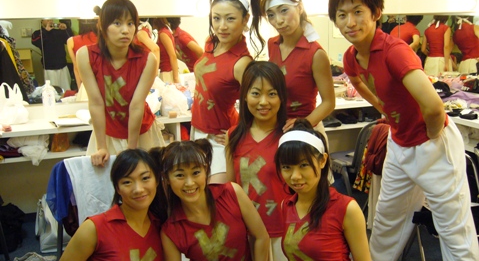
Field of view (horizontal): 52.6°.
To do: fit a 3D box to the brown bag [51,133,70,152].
[{"bbox_3d":[-1.205,0.070,3.260,0.125,0.130,0.110,-5,13,-20],"label":"brown bag"}]

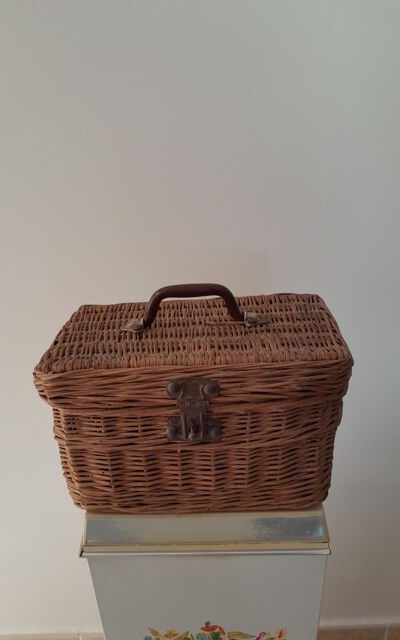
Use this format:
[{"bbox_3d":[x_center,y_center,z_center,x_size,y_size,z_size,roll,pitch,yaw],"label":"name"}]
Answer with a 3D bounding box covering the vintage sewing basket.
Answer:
[{"bbox_3d":[-0.003,0.082,0.637,0.336,0.262,0.188,-2,25,3],"label":"vintage sewing basket"}]

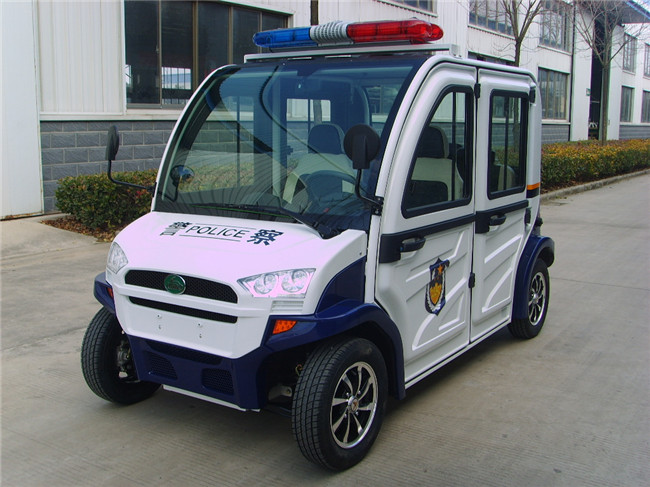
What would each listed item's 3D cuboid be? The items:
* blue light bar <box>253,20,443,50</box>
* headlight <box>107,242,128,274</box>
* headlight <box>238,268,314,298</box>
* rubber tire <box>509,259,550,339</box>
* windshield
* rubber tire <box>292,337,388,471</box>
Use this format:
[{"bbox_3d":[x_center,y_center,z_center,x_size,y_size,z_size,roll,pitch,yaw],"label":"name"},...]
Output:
[{"bbox_3d":[0.100,-1.138,4.022,1.167,0.122,0.294,6,11,33],"label":"blue light bar"},{"bbox_3d":[-0.972,0.078,3.458,0.089,0.124,0.315,-6,11,-35],"label":"headlight"},{"bbox_3d":[-0.196,0.162,2.941,0.315,0.124,0.089,2,9,13],"label":"headlight"},{"bbox_3d":[1.407,0.377,5.048,0.154,0.548,0.548,6,11,33],"label":"rubber tire"},{"bbox_3d":[-0.223,-0.574,3.629,1.340,1.046,0.203,6,-27,33],"label":"windshield"},{"bbox_3d":[0.074,0.672,3.094,0.154,0.548,0.548,7,11,35],"label":"rubber tire"}]

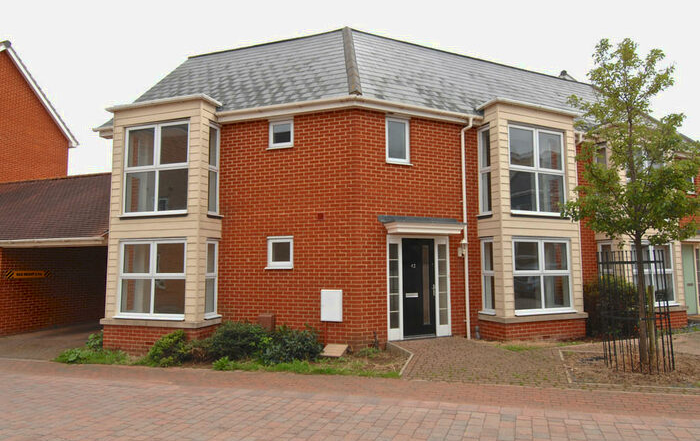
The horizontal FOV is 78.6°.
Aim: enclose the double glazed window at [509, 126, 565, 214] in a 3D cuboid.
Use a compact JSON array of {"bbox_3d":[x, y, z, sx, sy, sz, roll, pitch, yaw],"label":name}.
[{"bbox_3d":[4.174,-1.134,9.505,1.720,2.010,0.140,2,-6,-25],"label":"double glazed window"}]

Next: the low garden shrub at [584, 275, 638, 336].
[{"bbox_3d":[6.130,1.991,10.124,1.450,1.420,1.100,2,-6,-24],"label":"low garden shrub"}]

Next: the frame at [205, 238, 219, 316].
[{"bbox_3d":[-2.926,1.218,8.935,0.110,1.600,0.430,-2,-6,19],"label":"frame"}]

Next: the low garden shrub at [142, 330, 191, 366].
[{"bbox_3d":[-3.476,2.434,8.094,0.880,0.650,0.620,-2,-5,18],"label":"low garden shrub"}]

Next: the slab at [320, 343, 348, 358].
[{"bbox_3d":[-0.282,2.423,7.917,0.399,0.045,0.411,-2,13,18],"label":"slab"}]

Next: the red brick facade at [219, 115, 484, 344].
[{"bbox_3d":[0.076,0.163,8.839,5.670,4.650,1.236,0,-5,-3],"label":"red brick facade"}]

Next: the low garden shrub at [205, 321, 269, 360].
[{"bbox_3d":[-2.172,2.305,8.343,1.250,0.720,0.900,-2,-6,19],"label":"low garden shrub"}]

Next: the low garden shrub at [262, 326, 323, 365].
[{"bbox_3d":[-1.119,2.246,7.965,1.170,0.700,0.850,-2,-6,19],"label":"low garden shrub"}]

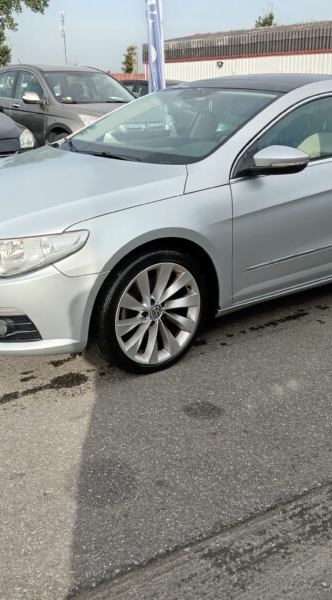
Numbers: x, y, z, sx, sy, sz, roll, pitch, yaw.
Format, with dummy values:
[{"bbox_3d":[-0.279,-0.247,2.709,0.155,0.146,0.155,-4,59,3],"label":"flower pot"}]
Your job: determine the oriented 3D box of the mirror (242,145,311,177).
[{"bbox_3d":[0.544,-0.674,2.791,0.180,0.145,0.230,-13,24,-34],"label":"mirror"}]

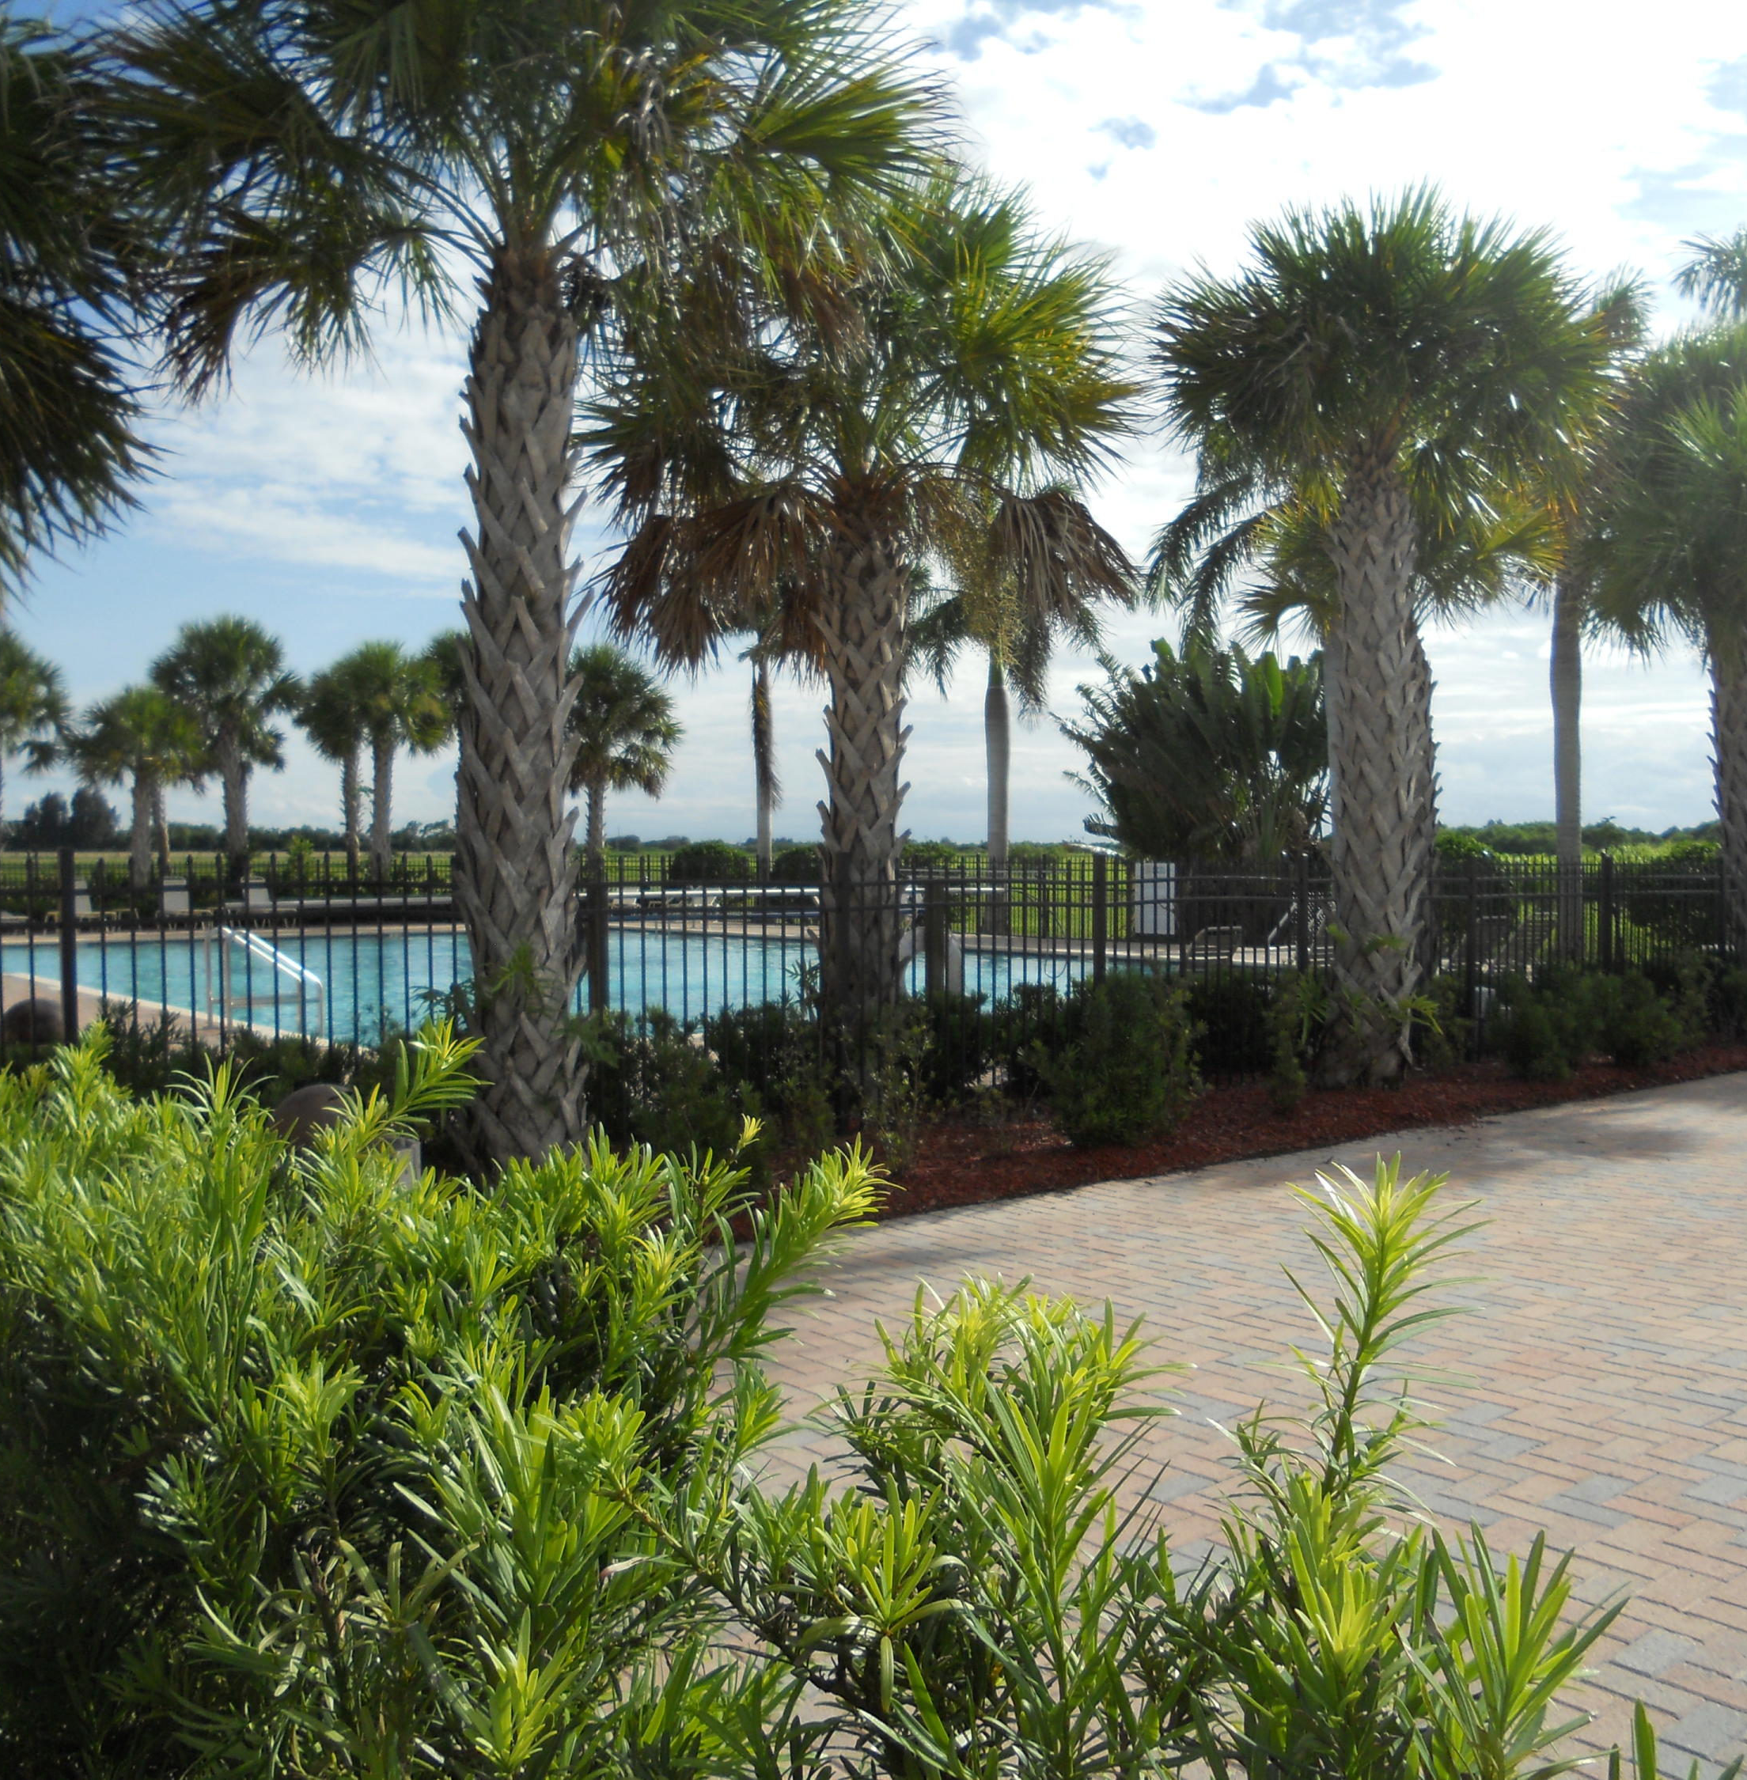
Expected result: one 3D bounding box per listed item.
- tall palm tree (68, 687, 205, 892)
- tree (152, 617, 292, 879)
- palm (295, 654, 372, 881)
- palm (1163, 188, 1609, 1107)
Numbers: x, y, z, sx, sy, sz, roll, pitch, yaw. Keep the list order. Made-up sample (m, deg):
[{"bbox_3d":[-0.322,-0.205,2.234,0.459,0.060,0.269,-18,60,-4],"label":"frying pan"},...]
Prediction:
[{"bbox_3d":[-15.488,-1.895,39.000,2.850,4.770,2.850,-1,2,0],"label":"tall palm tree"},{"bbox_3d":[-12.818,-2.328,36.460,2.880,6.100,2.800,0,1,0],"label":"tree"},{"bbox_3d":[-11.784,-2.369,41.500,2.500,5.530,2.500,-1,2,0],"label":"palm"},{"bbox_3d":[3.195,-1.580,11.600,2.870,5.610,2.870,-1,2,0],"label":"palm"}]

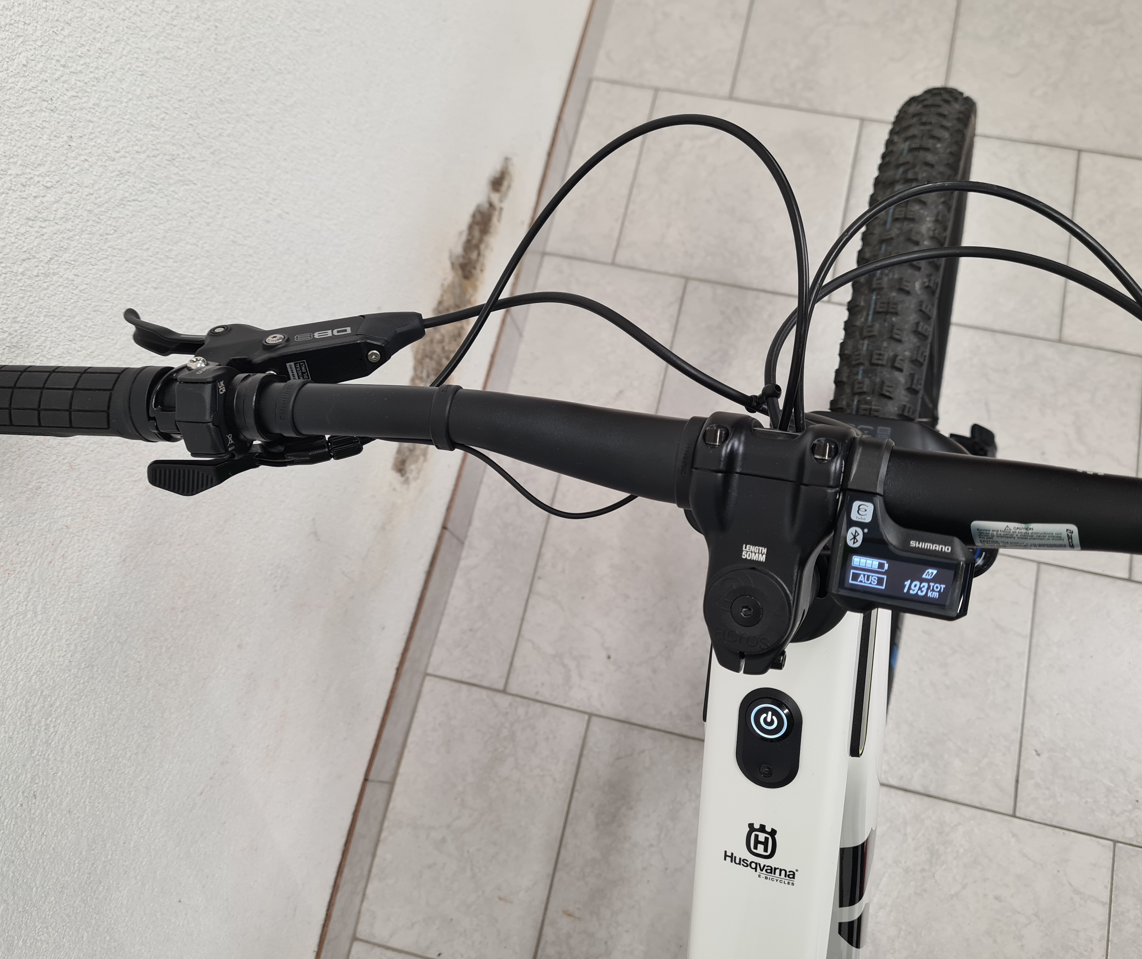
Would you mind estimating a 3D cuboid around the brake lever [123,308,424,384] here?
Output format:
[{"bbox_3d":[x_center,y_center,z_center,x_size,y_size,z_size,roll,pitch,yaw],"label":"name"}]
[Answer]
[{"bbox_3d":[-0.150,-0.058,0.452,0.161,0.029,0.070,1,36,5],"label":"brake lever"}]

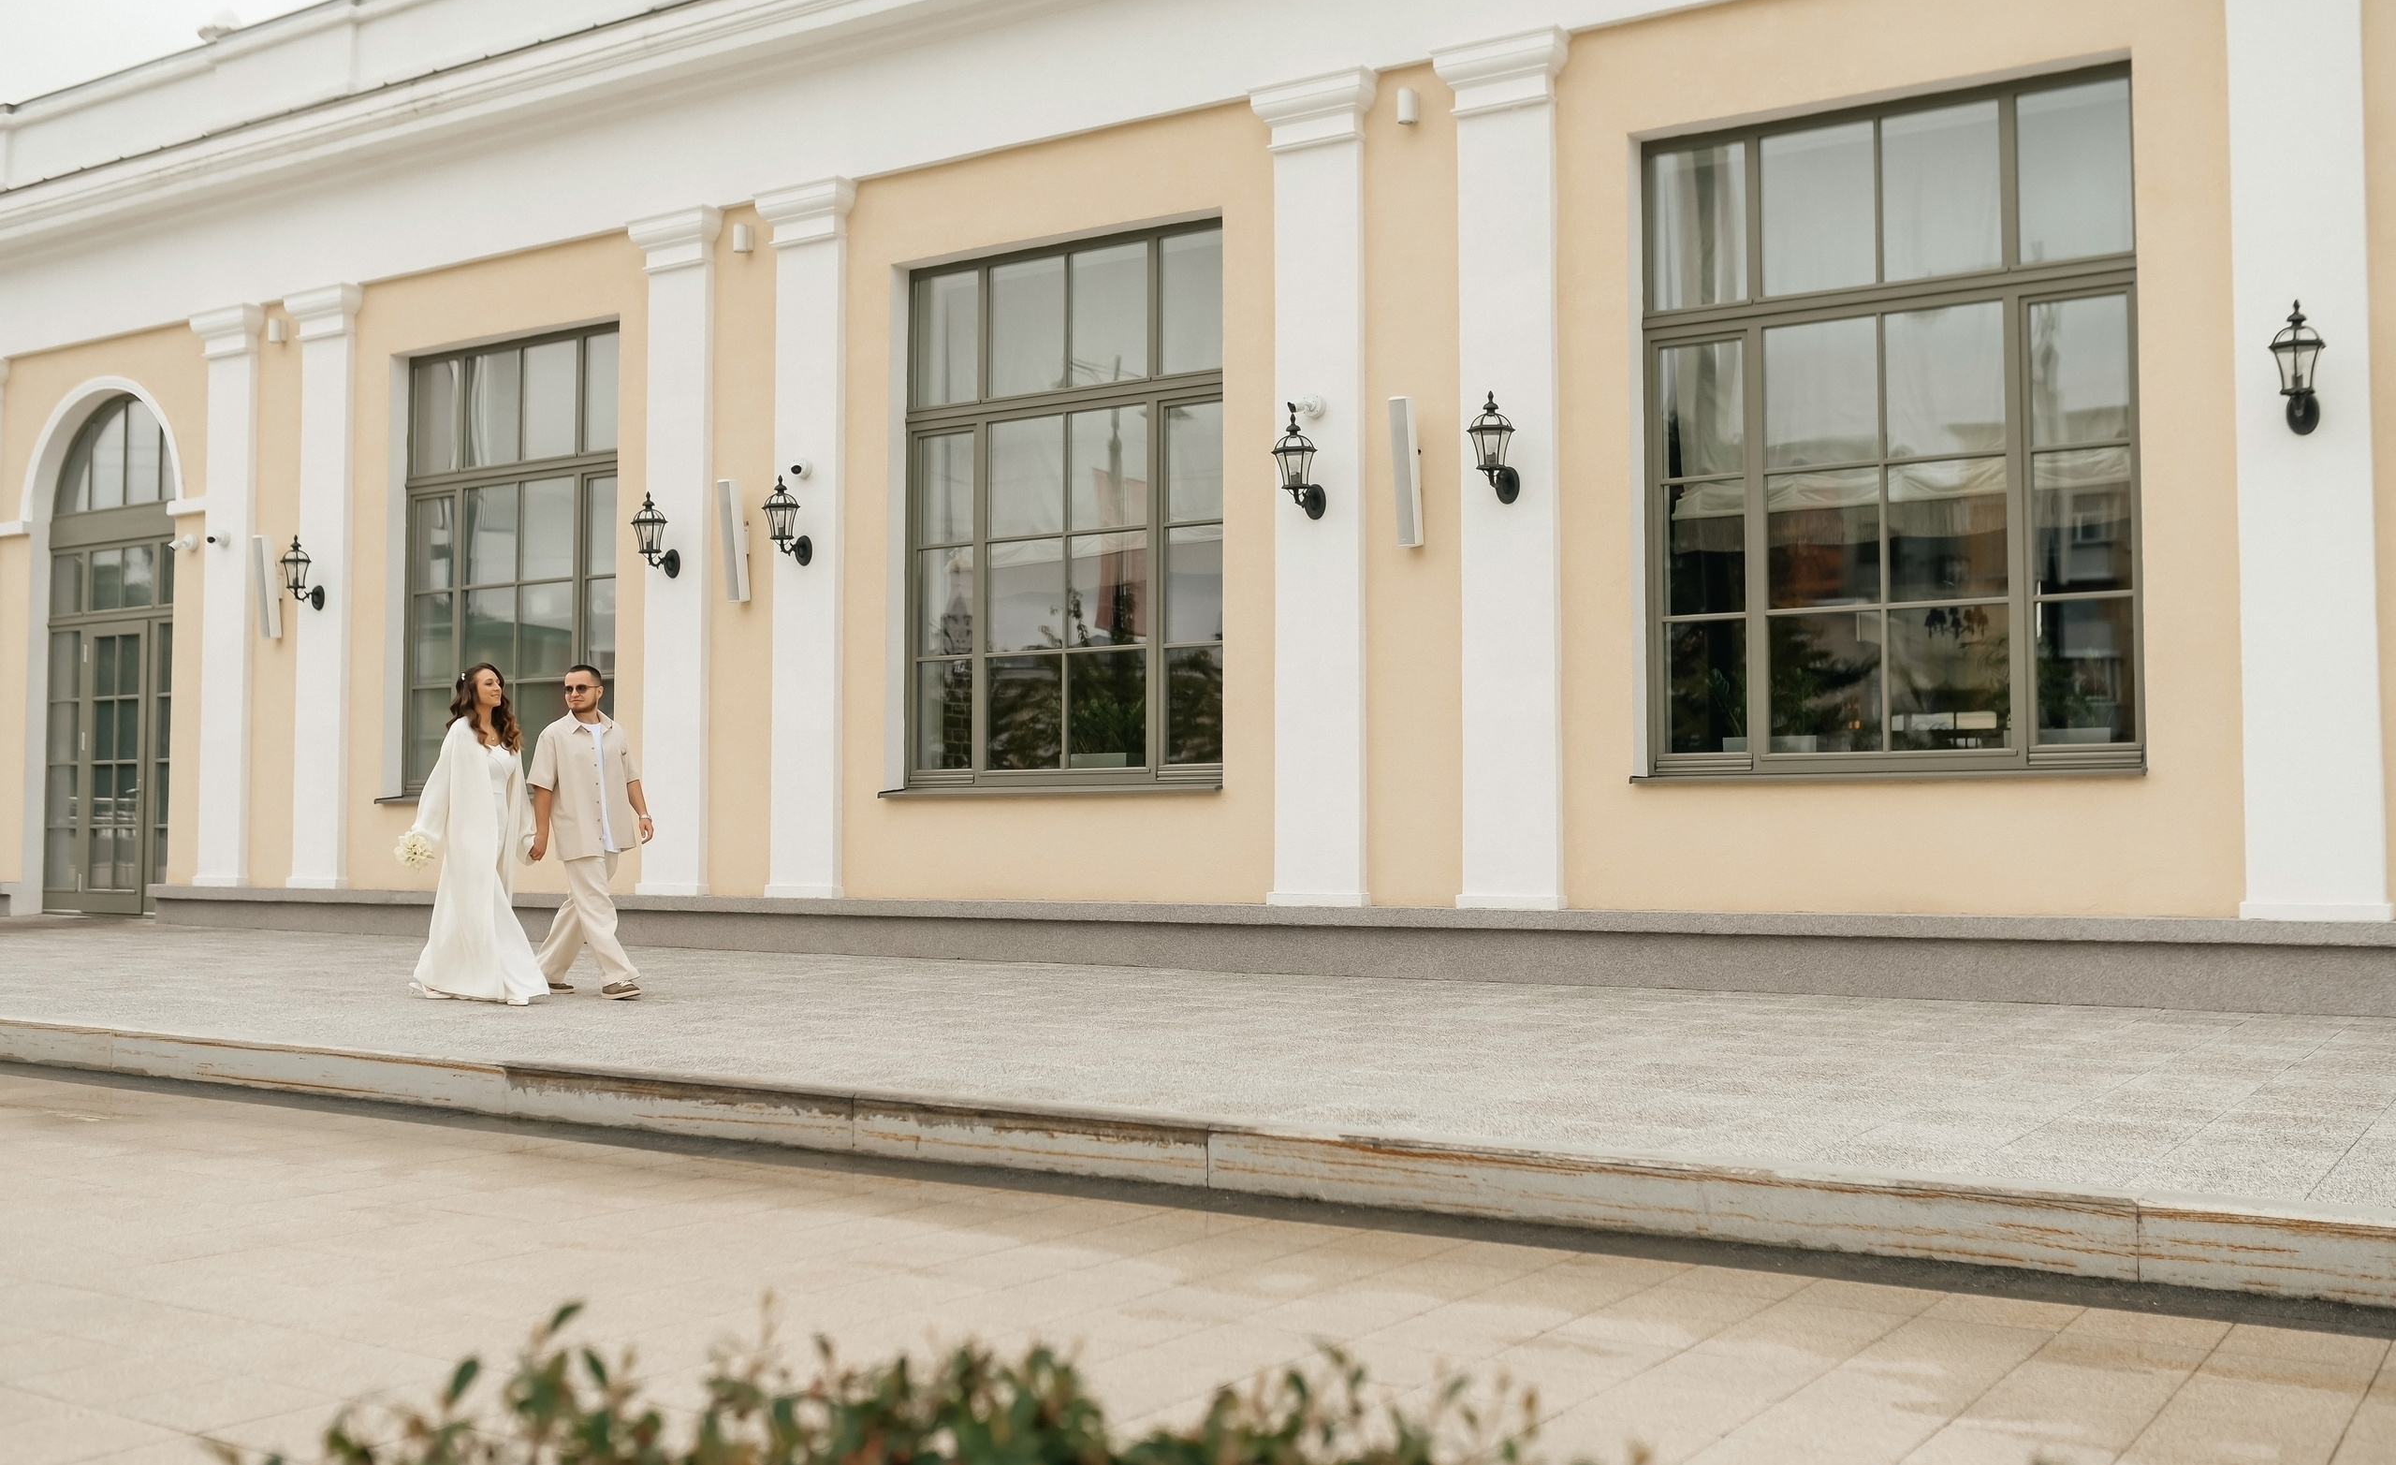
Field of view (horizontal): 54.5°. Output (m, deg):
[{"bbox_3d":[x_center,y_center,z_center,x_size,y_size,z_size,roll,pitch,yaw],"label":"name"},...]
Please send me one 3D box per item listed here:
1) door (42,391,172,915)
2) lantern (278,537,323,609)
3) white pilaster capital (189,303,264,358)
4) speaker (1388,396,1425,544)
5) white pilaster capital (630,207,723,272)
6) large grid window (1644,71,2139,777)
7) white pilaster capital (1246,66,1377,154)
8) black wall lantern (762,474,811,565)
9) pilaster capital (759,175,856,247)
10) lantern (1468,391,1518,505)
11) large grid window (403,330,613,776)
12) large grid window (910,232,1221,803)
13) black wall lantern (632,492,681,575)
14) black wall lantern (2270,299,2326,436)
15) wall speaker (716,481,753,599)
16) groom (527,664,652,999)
[{"bbox_3d":[-9.437,-0.685,20.441,2.182,4.551,0.140,-2,-4,33],"label":"door"},{"bbox_3d":[-7.303,-1.314,18.989,0.255,0.600,0.370,-2,-3,34],"label":"lantern"},{"bbox_3d":[-8.051,-3.319,19.277,0.751,0.416,0.190,-2,-4,33],"label":"white pilaster capital"},{"bbox_3d":[1.170,-1.452,13.070,0.110,0.830,0.110,-2,4,33],"label":"speaker"},{"bbox_3d":[-3.804,-3.569,16.990,0.785,0.370,0.200,-2,-3,34],"label":"white pilaster capital"},{"bbox_3d":[3.521,-1.520,11.988,2.561,3.485,0.120,-2,-4,33],"label":"large grid window"},{"bbox_3d":[0.704,-3.712,14.001,0.785,0.370,0.200,-2,-3,34],"label":"white pilaster capital"},{"bbox_3d":[-2.817,-1.456,16.015,0.255,0.600,0.370,-2,-3,34],"label":"black wall lantern"},{"bbox_3d":[-2.729,-3.603,16.277,0.785,0.370,0.200,-2,-3,34],"label":"pilaster capital"},{"bbox_3d":[1.619,-1.553,12.659,0.251,0.599,0.350,-2,-4,33],"label":"lantern"},{"bbox_3d":[-5.117,-1.232,17.629,2.561,3.485,0.120,-2,-4,33],"label":"large grid window"},{"bbox_3d":[-0.842,-1.424,15.308,2.700,3.590,0.130,-2,-3,34],"label":"large grid window"},{"bbox_3d":[-3.771,-1.374,16.178,0.251,0.589,0.350,-2,-4,33],"label":"black wall lantern"},{"bbox_3d":[4.955,-1.648,10.479,0.251,0.583,0.350,-2,-4,33],"label":"black wall lantern"},{"bbox_3d":[-3.167,-1.306,15.902,0.110,0.830,0.110,-2,4,33],"label":"wall speaker"},{"bbox_3d":[-3.228,0.522,12.408,0.620,1.760,0.580,-2,-3,40],"label":"groom"}]

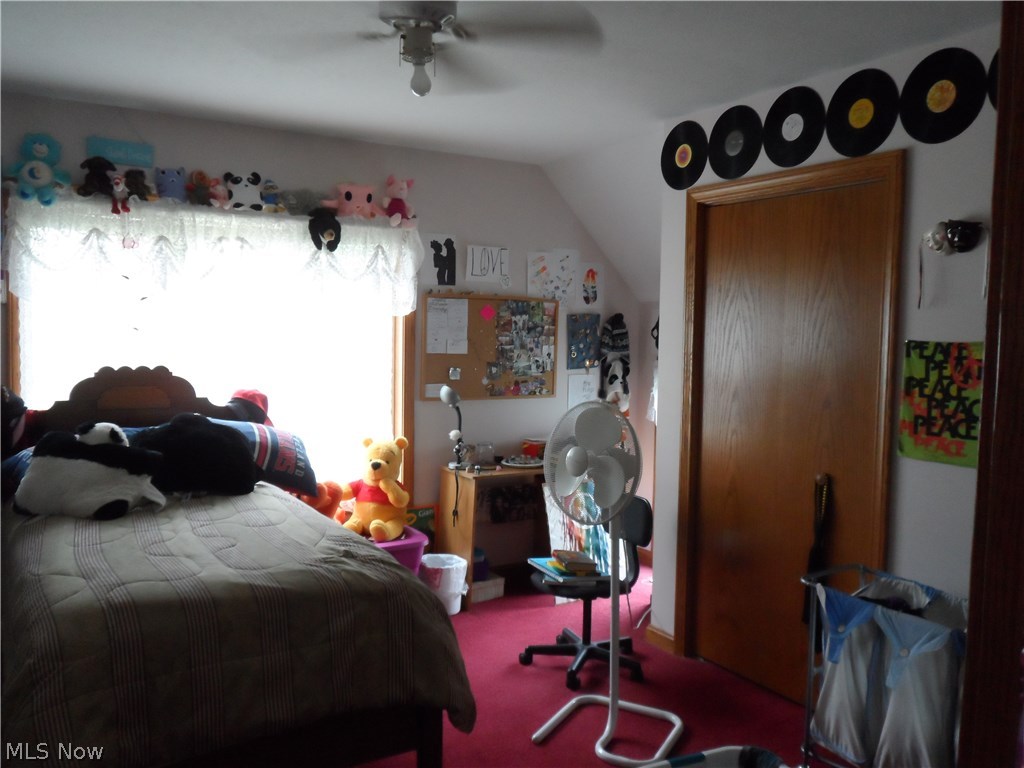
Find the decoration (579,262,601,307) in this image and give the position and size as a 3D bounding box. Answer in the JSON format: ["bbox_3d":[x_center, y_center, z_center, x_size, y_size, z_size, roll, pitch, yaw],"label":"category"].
[{"bbox_3d":[0.484,-0.616,5.134,0.190,0.270,0.010,-2,5,-32],"label":"decoration"}]

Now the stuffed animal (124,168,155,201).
[{"bbox_3d":[-1.641,-0.876,3.651,0.115,0.134,0.110,-2,5,-32],"label":"stuffed animal"}]

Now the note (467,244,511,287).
[{"bbox_3d":[-0.135,-0.682,4.769,0.280,0.215,0.006,-2,5,-32],"label":"note"}]

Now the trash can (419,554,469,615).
[{"bbox_3d":[-0.358,1.067,4.393,0.243,0.262,0.243,1,4,0],"label":"trash can"}]

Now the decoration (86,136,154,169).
[{"bbox_3d":[-1.756,-1.041,3.724,0.270,0.105,0.015,-2,5,-32],"label":"decoration"}]

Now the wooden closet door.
[{"bbox_3d":[1.072,0.225,3.355,0.080,2.123,1.046,-2,5,-32],"label":"wooden closet door"}]

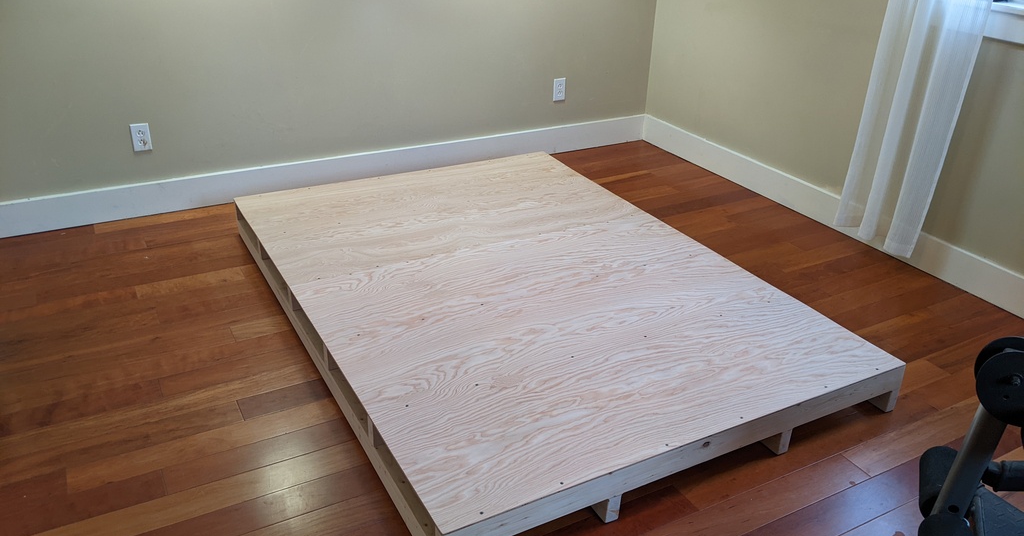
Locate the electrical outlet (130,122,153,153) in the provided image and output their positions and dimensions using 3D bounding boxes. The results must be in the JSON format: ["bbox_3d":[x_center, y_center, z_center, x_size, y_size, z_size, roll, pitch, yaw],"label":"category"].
[{"bbox_3d":[-1.566,-0.549,3.373,0.071,0.116,0.009,-13,30,-26],"label":"electrical outlet"}]

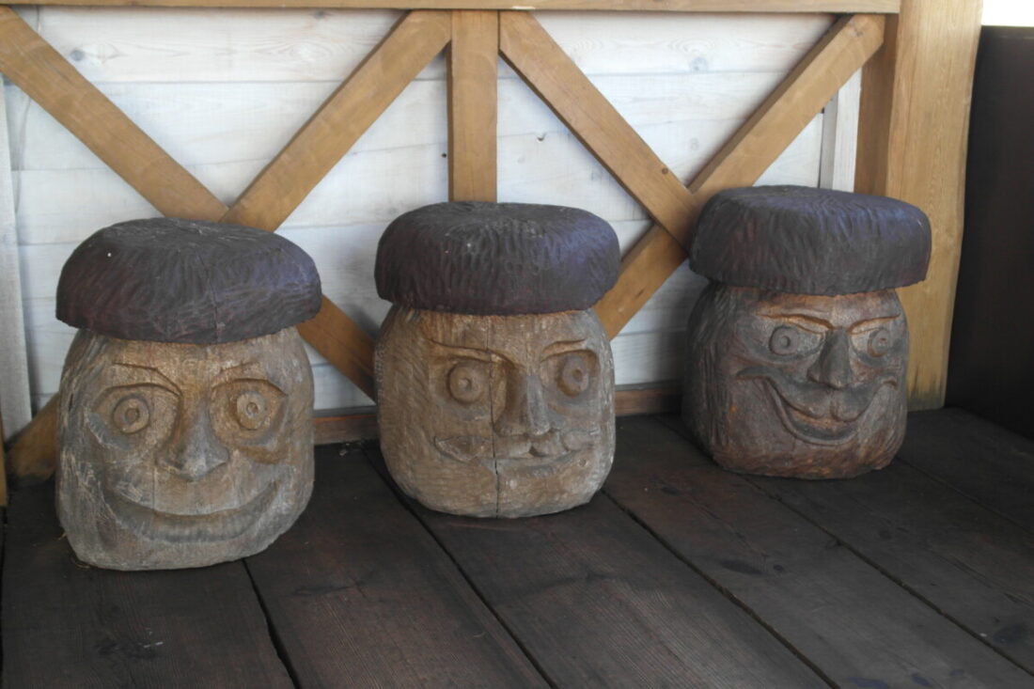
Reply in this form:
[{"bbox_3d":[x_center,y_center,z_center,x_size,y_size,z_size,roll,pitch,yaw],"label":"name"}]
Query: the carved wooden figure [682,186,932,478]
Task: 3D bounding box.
[{"bbox_3d":[0.535,-0.036,2.635,0.433,0.490,0.412,-3,15,-14],"label":"carved wooden figure"}]

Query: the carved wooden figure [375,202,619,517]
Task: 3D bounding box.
[{"bbox_3d":[-0.035,0.012,2.426,0.414,0.481,0.395,-3,15,-16],"label":"carved wooden figure"}]

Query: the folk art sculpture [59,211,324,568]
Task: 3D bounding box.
[{"bbox_3d":[-0.512,0.060,2.186,0.395,0.490,0.378,-4,15,-17],"label":"folk art sculpture"}]

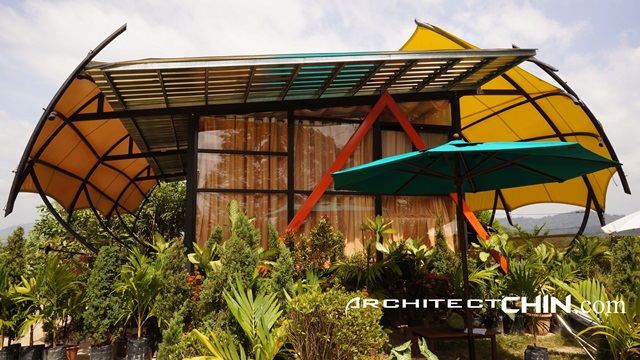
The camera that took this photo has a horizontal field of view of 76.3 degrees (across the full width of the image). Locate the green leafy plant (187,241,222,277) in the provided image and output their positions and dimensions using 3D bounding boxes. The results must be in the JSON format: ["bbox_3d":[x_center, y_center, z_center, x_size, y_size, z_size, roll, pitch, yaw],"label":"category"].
[{"bbox_3d":[-1.545,1.054,5.400,0.441,0.498,0.450,0,-6,0],"label":"green leafy plant"}]

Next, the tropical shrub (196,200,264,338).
[{"bbox_3d":[-1.143,1.143,5.200,0.835,1.711,0.800,0,-6,0],"label":"tropical shrub"}]

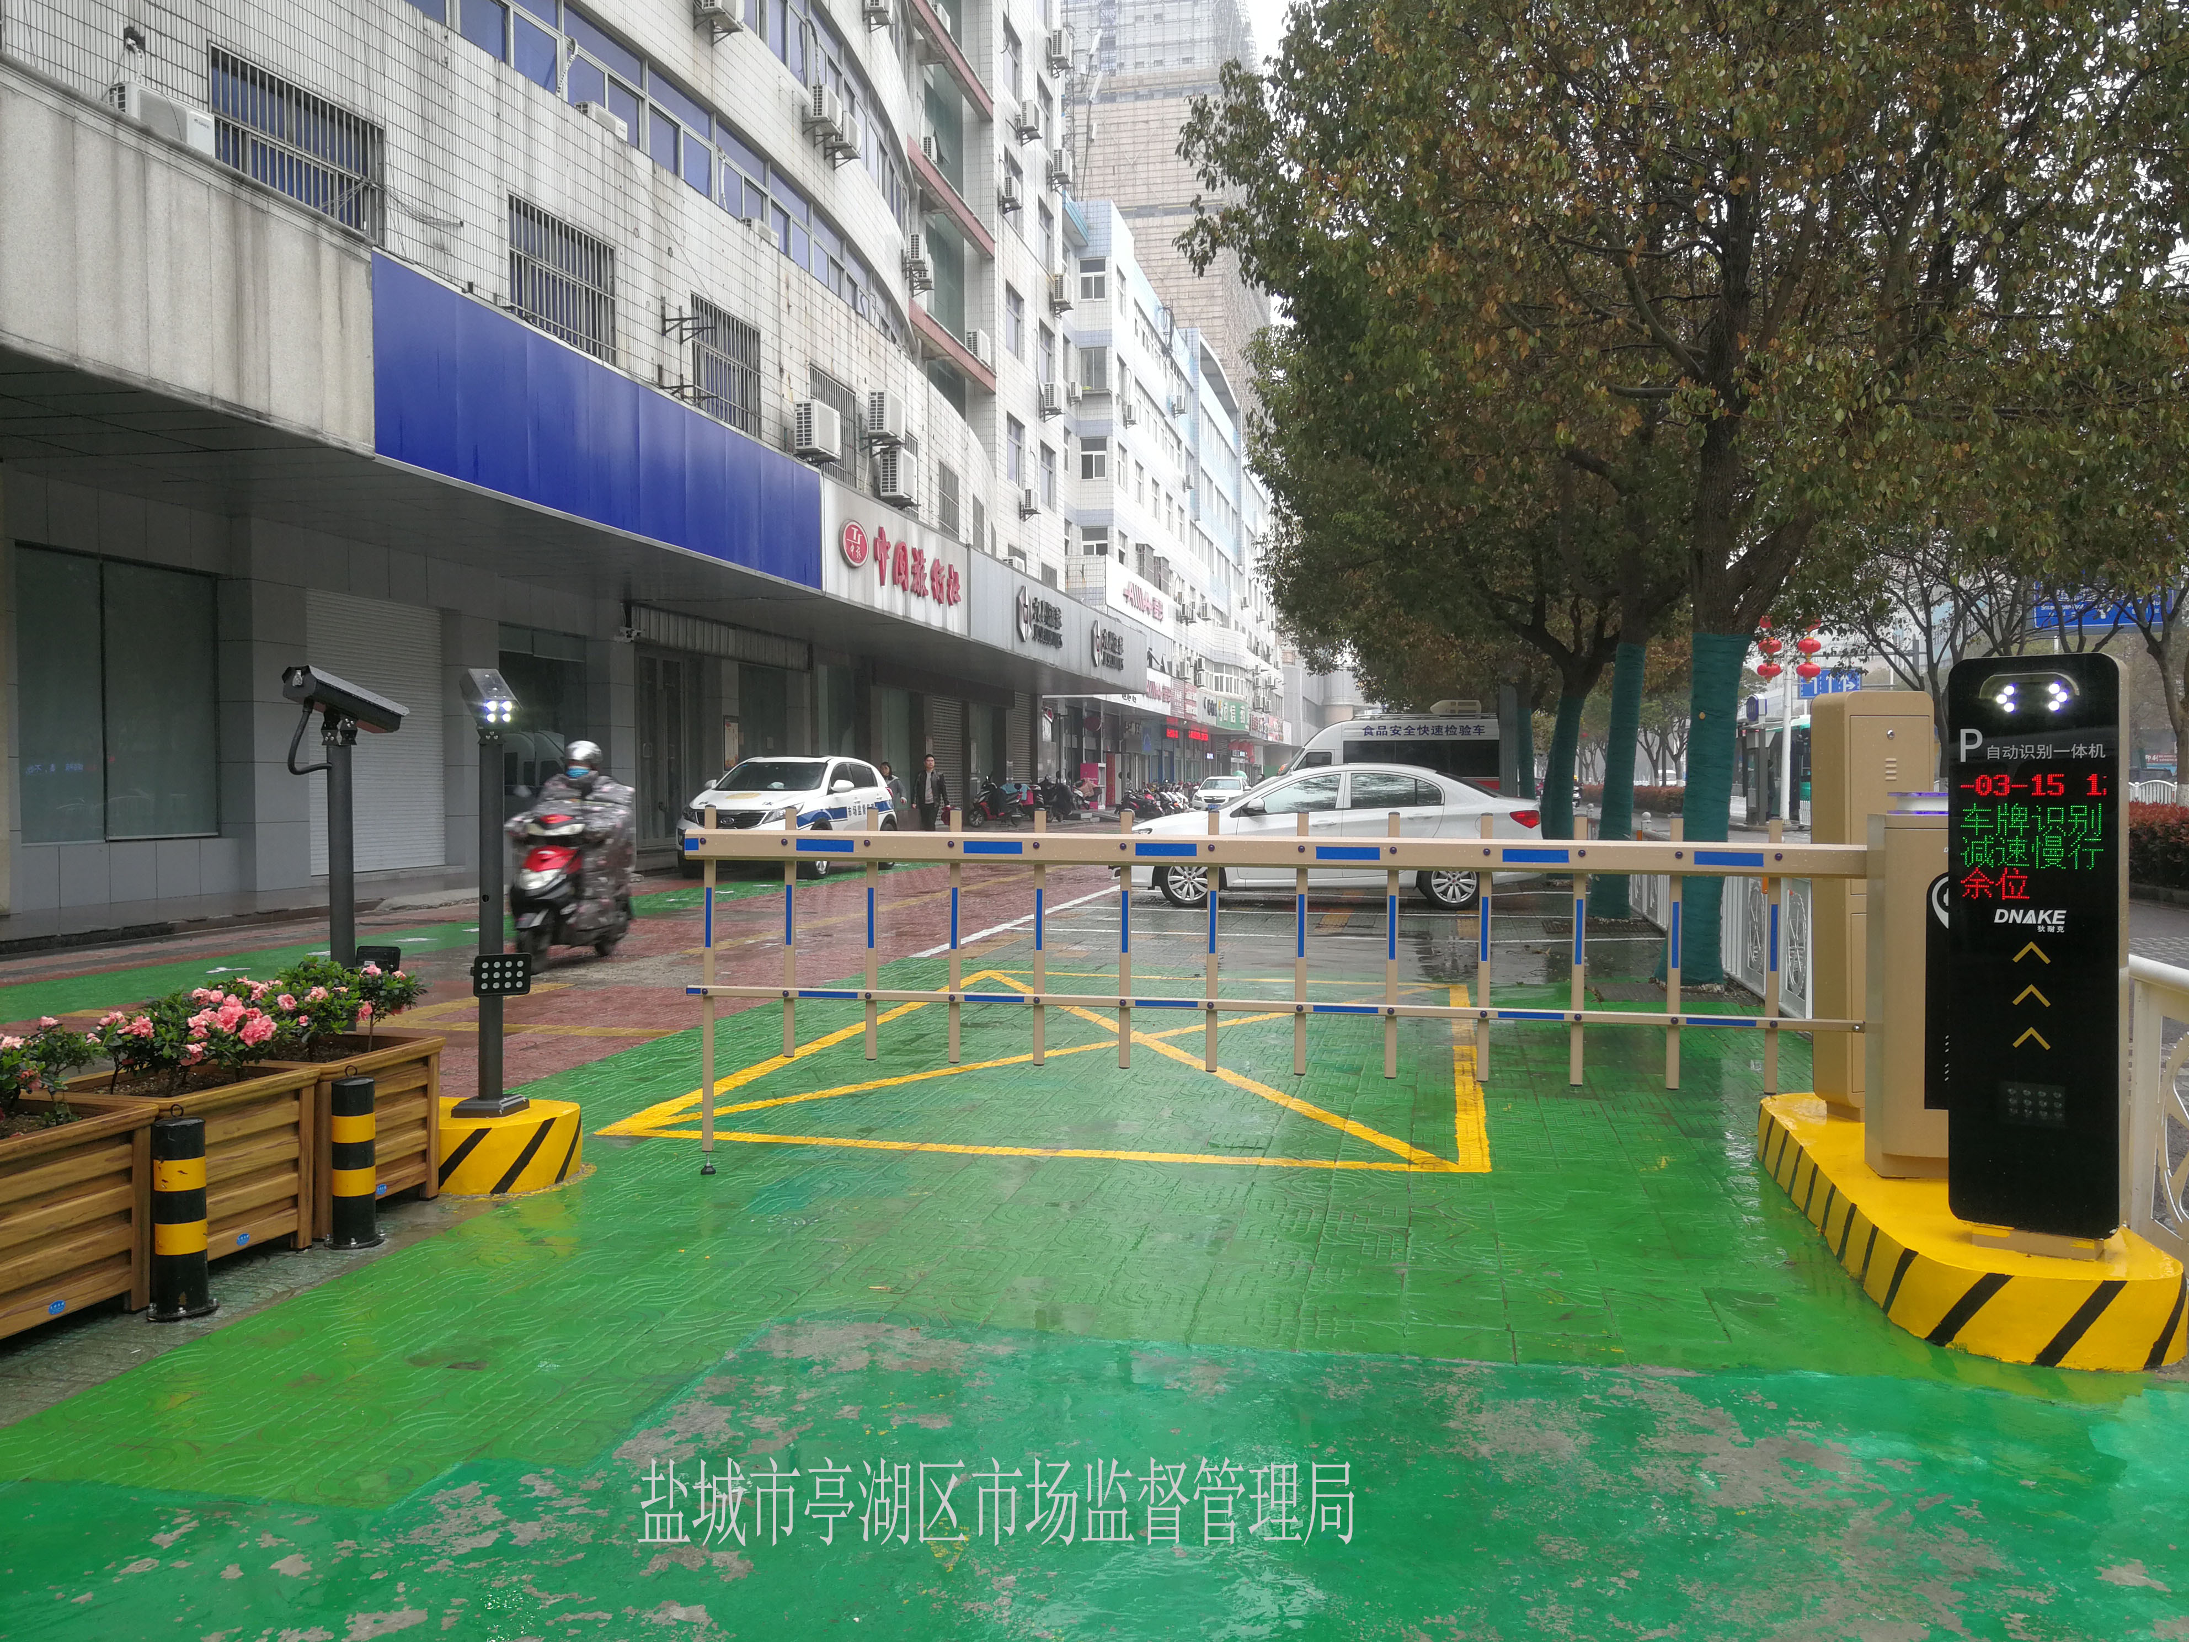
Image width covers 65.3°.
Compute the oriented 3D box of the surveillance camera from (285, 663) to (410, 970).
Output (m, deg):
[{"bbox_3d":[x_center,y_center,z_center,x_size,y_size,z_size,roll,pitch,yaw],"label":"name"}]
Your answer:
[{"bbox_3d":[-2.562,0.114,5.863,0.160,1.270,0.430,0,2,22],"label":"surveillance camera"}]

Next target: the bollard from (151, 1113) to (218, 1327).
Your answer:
[{"bbox_3d":[-2.321,0.999,4.345,0.155,0.490,0.155,-1,2,-28],"label":"bollard"}]

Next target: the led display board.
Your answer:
[{"bbox_3d":[2.290,0.289,4.142,0.360,1.380,0.200,1,2,35],"label":"led display board"}]

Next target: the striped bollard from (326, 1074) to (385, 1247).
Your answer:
[{"bbox_3d":[-2.160,0.984,4.980,0.155,0.490,0.155,-1,2,-24],"label":"striped bollard"}]

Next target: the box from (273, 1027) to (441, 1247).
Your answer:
[{"bbox_3d":[-2.477,0.970,5.366,0.600,0.500,0.600,0,1,14],"label":"box"}]

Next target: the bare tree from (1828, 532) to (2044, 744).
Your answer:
[{"bbox_3d":[14.764,-2.313,29.953,3.800,5.800,3.800,0,1,12],"label":"bare tree"}]

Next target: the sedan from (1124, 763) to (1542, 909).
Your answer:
[{"bbox_3d":[2.540,0.152,18.429,4.480,1.480,1.800,0,1,7],"label":"sedan"}]

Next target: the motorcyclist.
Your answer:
[{"bbox_3d":[-3.828,0.227,12.594,0.700,1.640,1.700,0,1,5],"label":"motorcyclist"}]

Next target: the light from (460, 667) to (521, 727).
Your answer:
[{"bbox_3d":[-2.105,-0.429,5.944,0.120,0.120,0.370,-1,21,-29],"label":"light"}]

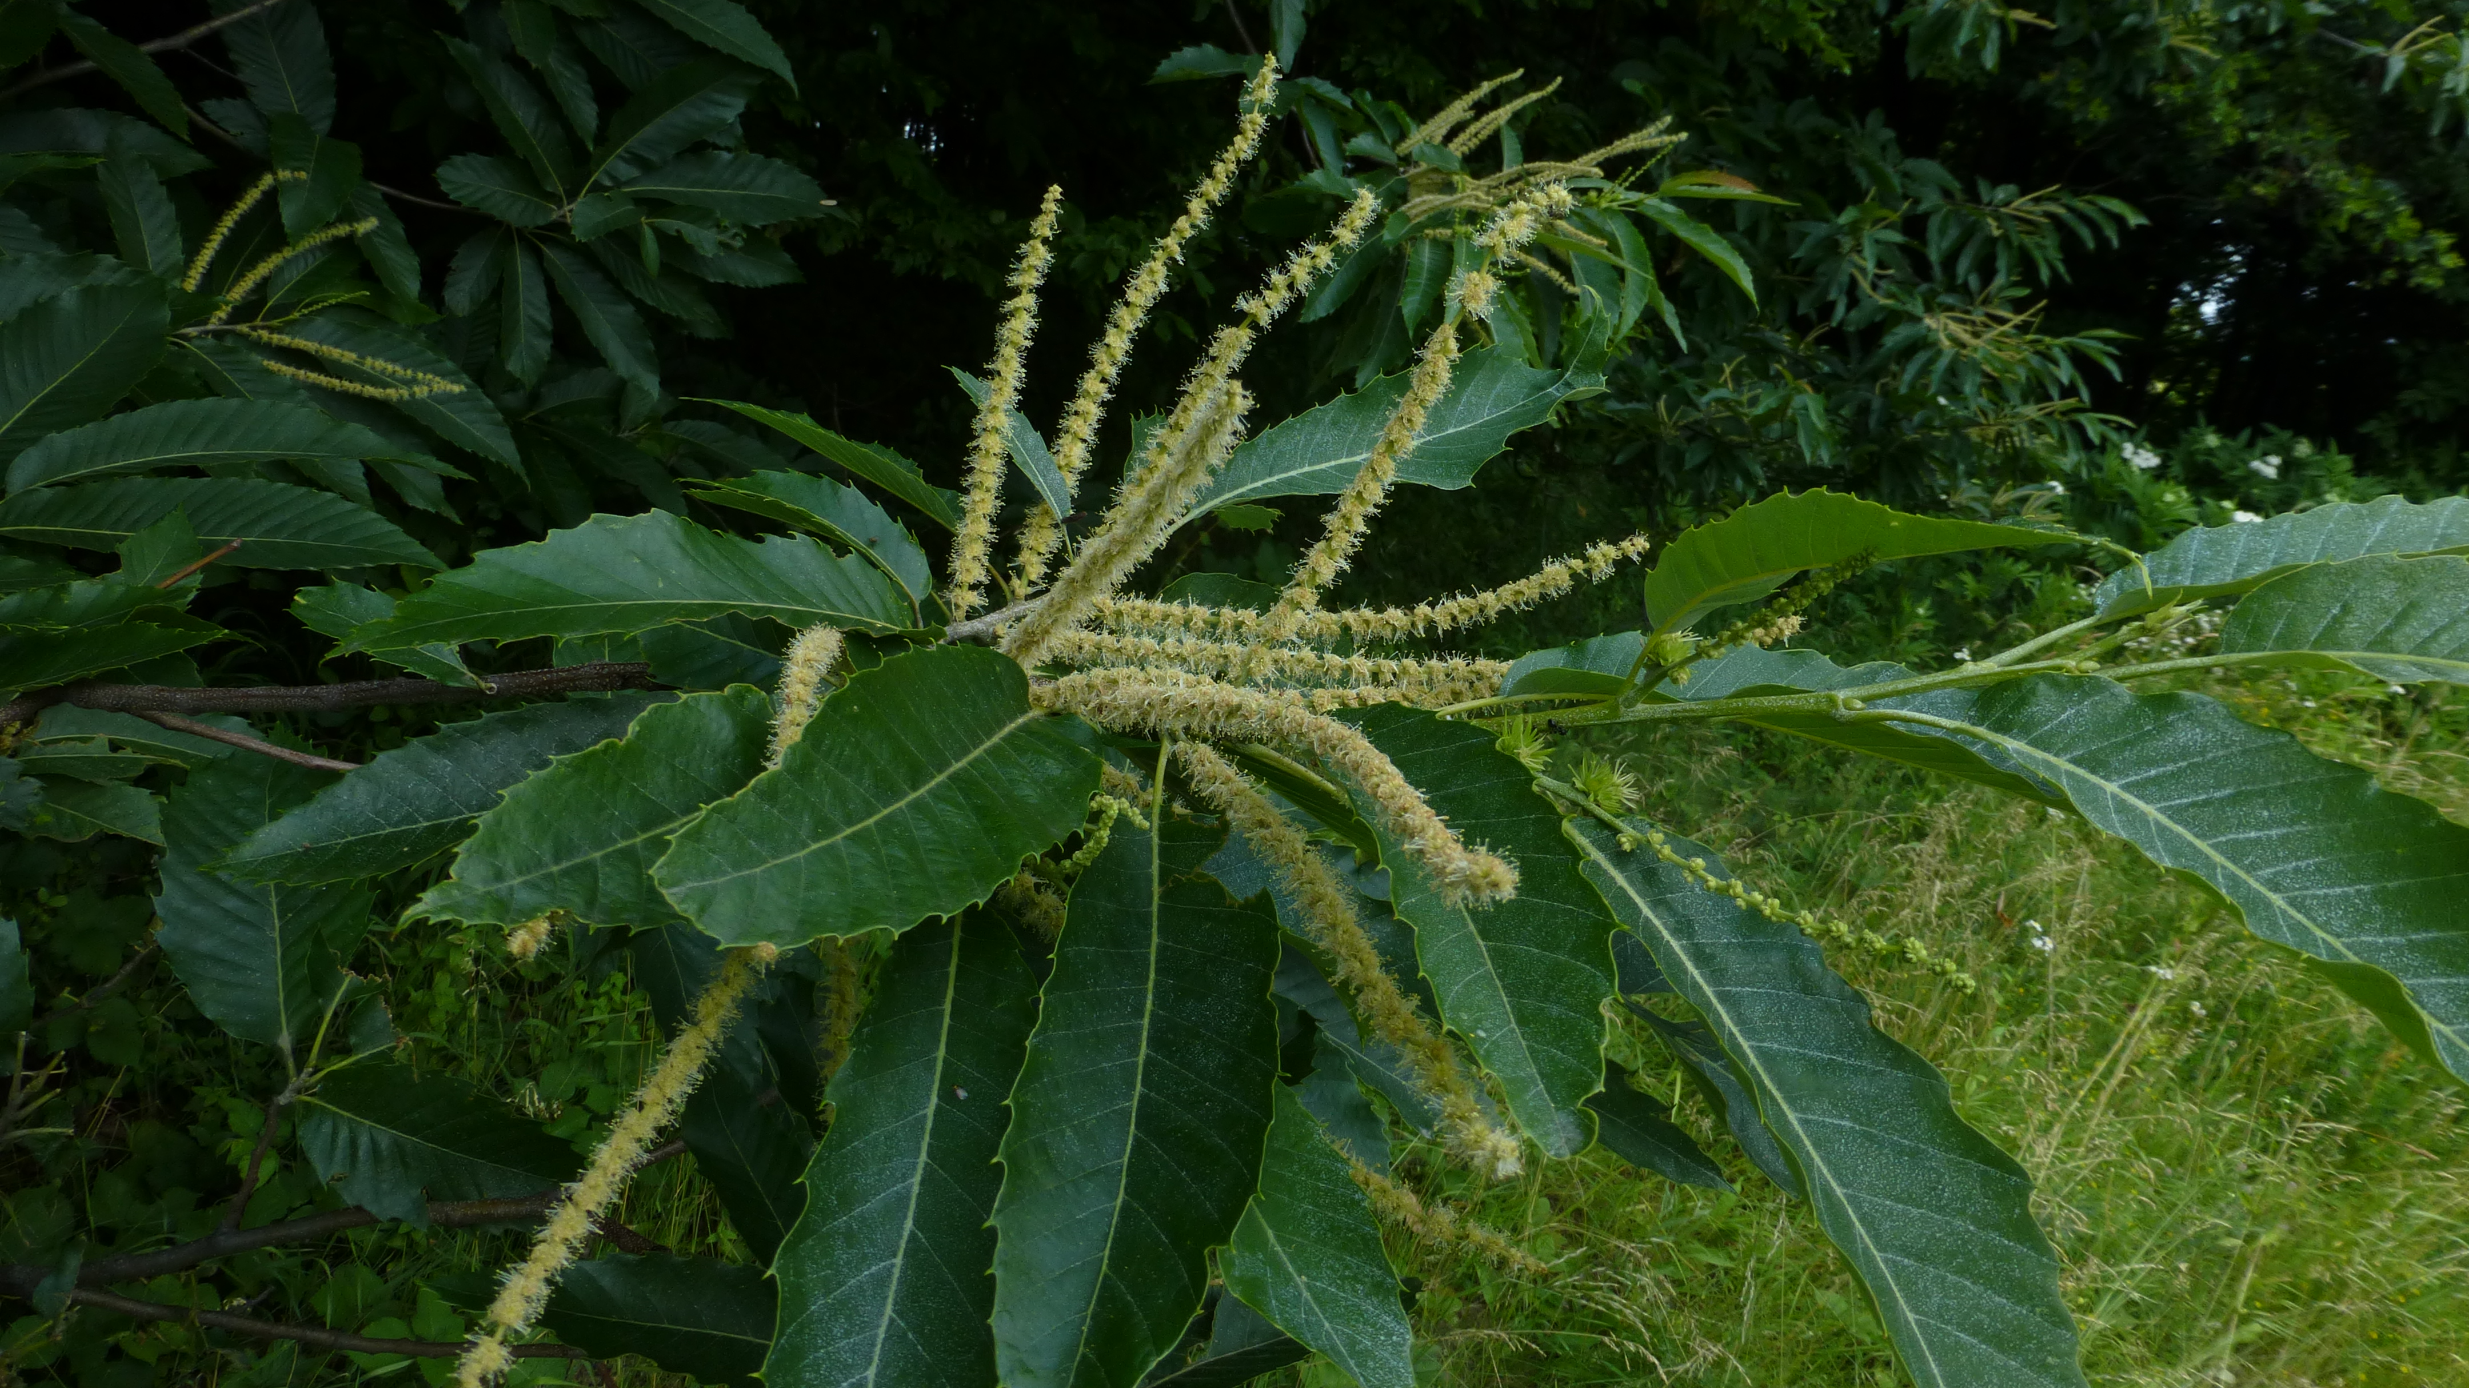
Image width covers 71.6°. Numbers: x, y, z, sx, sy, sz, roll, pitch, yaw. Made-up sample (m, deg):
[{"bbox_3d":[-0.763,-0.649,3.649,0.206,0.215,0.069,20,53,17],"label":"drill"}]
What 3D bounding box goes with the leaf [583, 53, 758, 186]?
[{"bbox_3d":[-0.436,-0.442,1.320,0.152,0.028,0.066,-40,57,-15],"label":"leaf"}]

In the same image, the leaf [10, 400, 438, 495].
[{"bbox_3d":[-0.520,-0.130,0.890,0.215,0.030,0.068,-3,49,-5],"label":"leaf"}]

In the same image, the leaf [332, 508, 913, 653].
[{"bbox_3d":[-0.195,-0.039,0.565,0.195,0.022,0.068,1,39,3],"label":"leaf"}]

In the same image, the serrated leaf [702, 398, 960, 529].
[{"bbox_3d":[-0.153,-0.089,0.640,0.151,0.022,0.045,24,33,32],"label":"serrated leaf"}]

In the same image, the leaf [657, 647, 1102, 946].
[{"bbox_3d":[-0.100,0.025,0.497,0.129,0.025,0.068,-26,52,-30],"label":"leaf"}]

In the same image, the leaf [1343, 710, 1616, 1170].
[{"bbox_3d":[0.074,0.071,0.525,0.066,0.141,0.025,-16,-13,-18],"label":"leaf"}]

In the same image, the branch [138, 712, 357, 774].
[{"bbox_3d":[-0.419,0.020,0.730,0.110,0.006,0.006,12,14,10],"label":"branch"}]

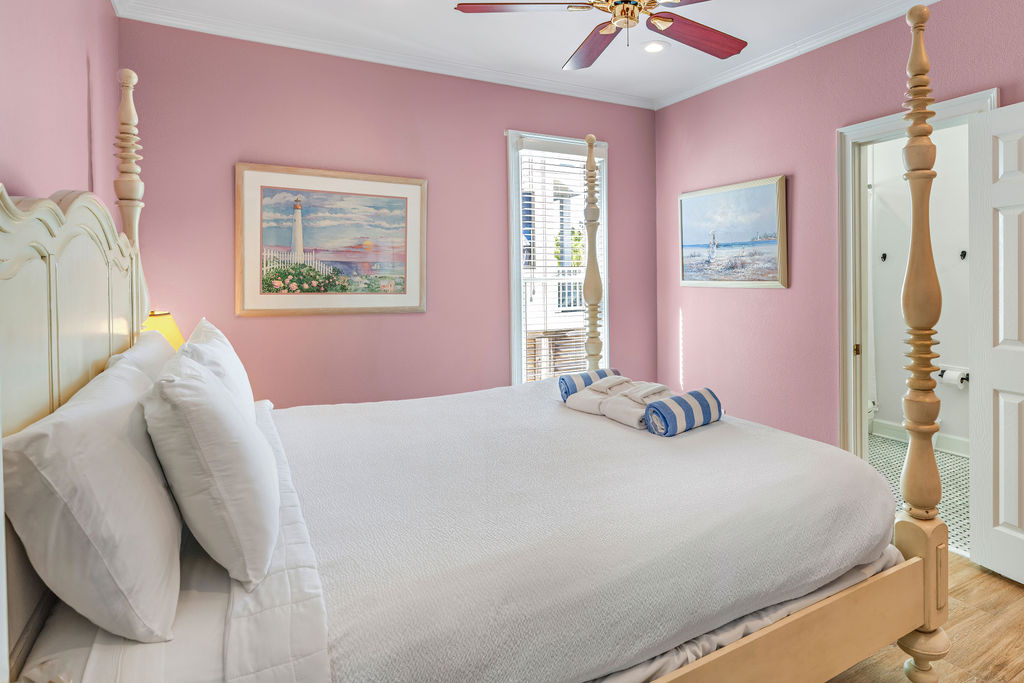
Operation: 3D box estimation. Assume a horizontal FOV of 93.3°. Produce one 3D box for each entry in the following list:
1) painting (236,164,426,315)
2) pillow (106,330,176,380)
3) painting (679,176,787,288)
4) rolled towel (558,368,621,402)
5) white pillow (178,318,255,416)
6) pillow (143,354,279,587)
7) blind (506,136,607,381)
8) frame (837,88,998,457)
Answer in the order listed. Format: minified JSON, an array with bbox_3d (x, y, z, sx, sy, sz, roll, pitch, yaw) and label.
[{"bbox_3d":[-1.055,-0.602,2.940,1.070,0.860,0.035,-3,5,-25],"label":"painting"},{"bbox_3d":[-1.160,0.178,1.697,0.190,0.460,0.640,-33,18,-21],"label":"pillow"},{"bbox_3d":[1.489,-0.735,3.369,0.035,0.700,0.820,-3,6,-28],"label":"painting"},{"bbox_3d":[0.393,0.214,2.377,0.320,0.130,0.135,-3,5,-25],"label":"rolled towel"},{"bbox_3d":[-1.047,0.159,1.768,0.180,0.450,0.620,-21,13,-24],"label":"white pillow"},{"bbox_3d":[-0.704,0.225,1.189,0.180,0.450,0.620,-21,13,-24],"label":"pillow"},{"bbox_3d":[0.367,-0.517,3.570,0.760,1.960,0.060,-3,5,-25],"label":"blind"},{"bbox_3d":[2.045,-0.092,2.483,0.130,2.120,0.680,-3,6,-28],"label":"frame"}]

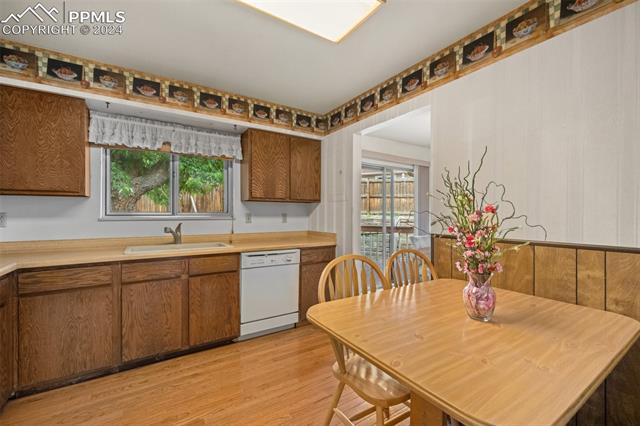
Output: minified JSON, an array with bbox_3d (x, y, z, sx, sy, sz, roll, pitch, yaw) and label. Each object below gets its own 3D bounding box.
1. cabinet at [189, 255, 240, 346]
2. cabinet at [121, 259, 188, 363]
[{"bbox_3d":[-1.071,0.741,2.561,0.433,0.744,0.595,0,0,-34],"label":"cabinet"},{"bbox_3d":[-1.434,0.738,2.319,0.450,0.744,0.595,0,0,-34],"label":"cabinet"}]

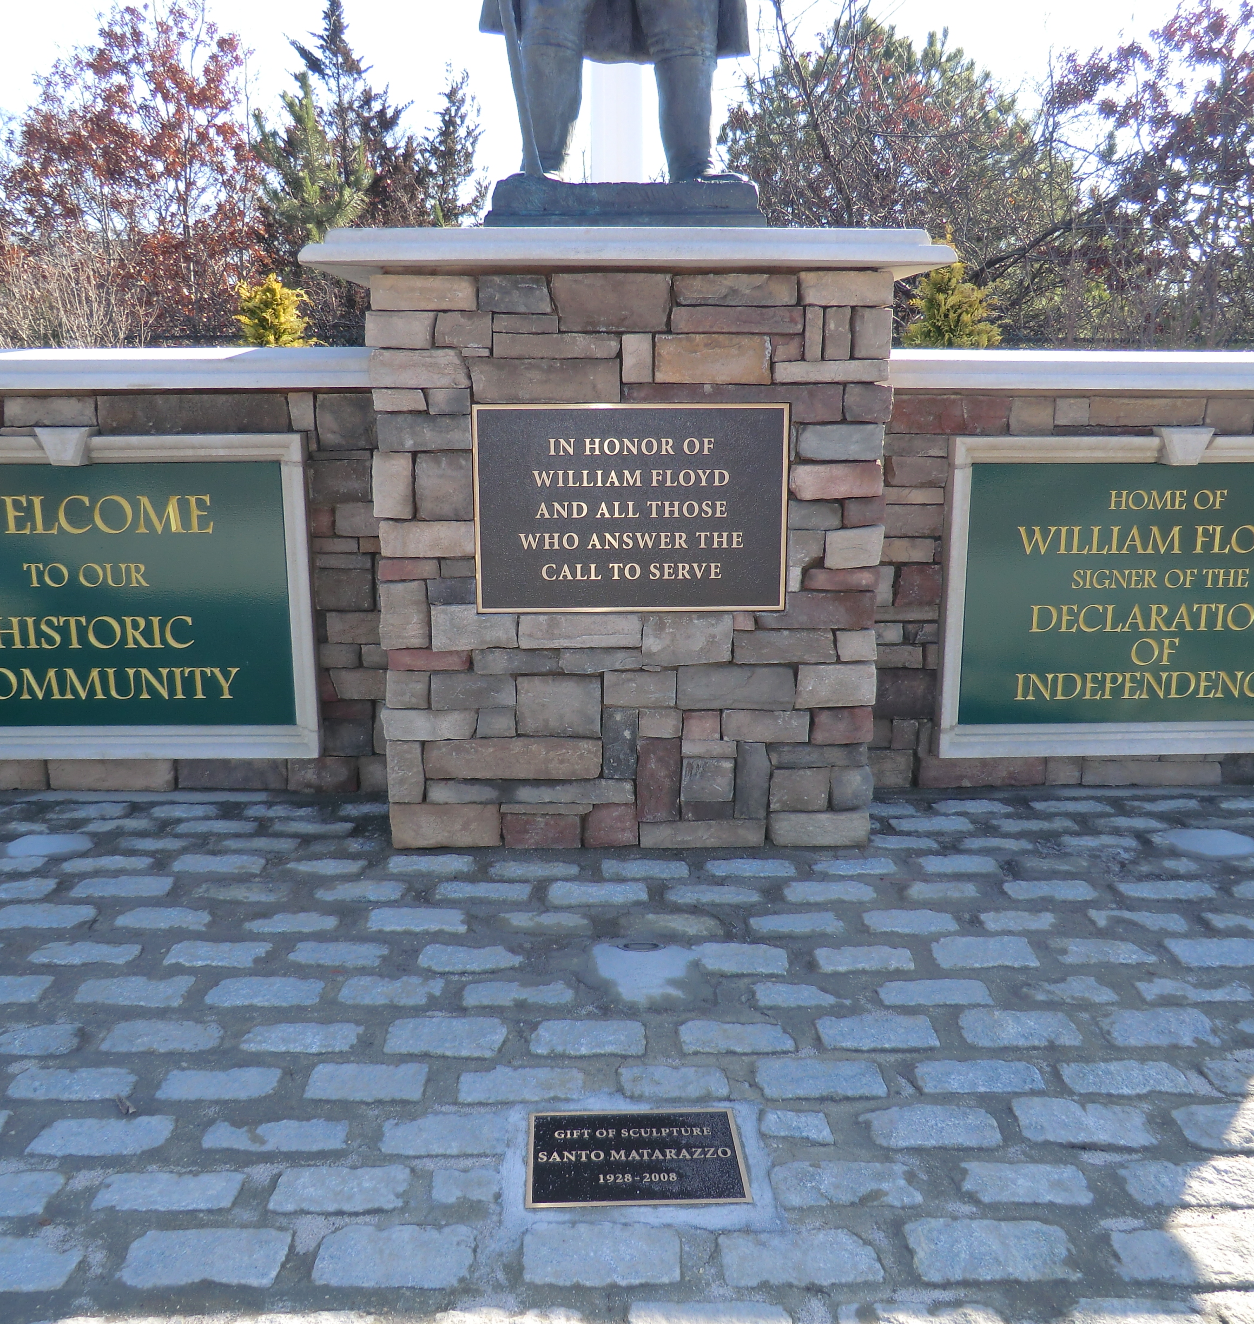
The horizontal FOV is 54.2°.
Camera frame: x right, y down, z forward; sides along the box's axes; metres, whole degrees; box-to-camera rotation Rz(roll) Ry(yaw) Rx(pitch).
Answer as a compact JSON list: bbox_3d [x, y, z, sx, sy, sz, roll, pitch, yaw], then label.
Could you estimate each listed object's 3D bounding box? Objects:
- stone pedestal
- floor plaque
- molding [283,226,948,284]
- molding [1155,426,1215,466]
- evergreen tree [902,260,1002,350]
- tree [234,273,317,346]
[{"bbox_3d":[0.009,-0.432,4.374,1.510,1.744,1.450,0,13,-1],"label":"stone pedestal"},{"bbox_3d":[0.016,0.941,2.330,0.408,0.020,0.290,-1,13,-2],"label":"floor plaque"},{"bbox_3d":[-0.003,-1.329,4.159,1.790,0.110,1.720,0,13,-1],"label":"molding"},{"bbox_3d":[1.850,-0.723,4.094,0.205,0.125,0.100,0,13,-1],"label":"molding"},{"bbox_3d":[1.593,-1.032,6.250,0.800,2.050,0.800,0,13,-1],"label":"evergreen tree"},{"bbox_3d":[-1.725,-0.959,6.223,0.680,1.941,0.680,0,13,-1],"label":"tree"}]

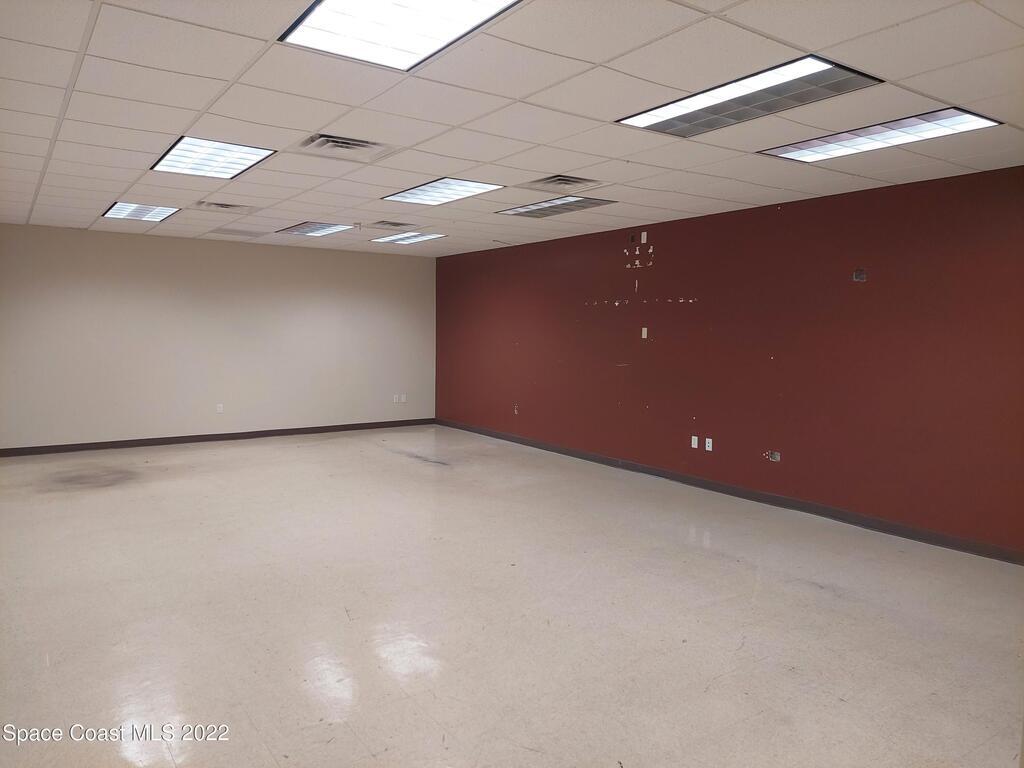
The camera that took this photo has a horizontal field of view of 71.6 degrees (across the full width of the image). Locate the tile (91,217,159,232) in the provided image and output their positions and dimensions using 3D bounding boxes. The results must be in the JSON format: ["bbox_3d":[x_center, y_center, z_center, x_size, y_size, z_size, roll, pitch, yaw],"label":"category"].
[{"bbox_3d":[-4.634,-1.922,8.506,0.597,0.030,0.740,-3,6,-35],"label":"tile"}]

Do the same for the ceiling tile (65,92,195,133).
[{"bbox_3d":[-2.112,-1.509,3.941,0.597,0.030,0.597,-3,6,-35],"label":"ceiling tile"}]

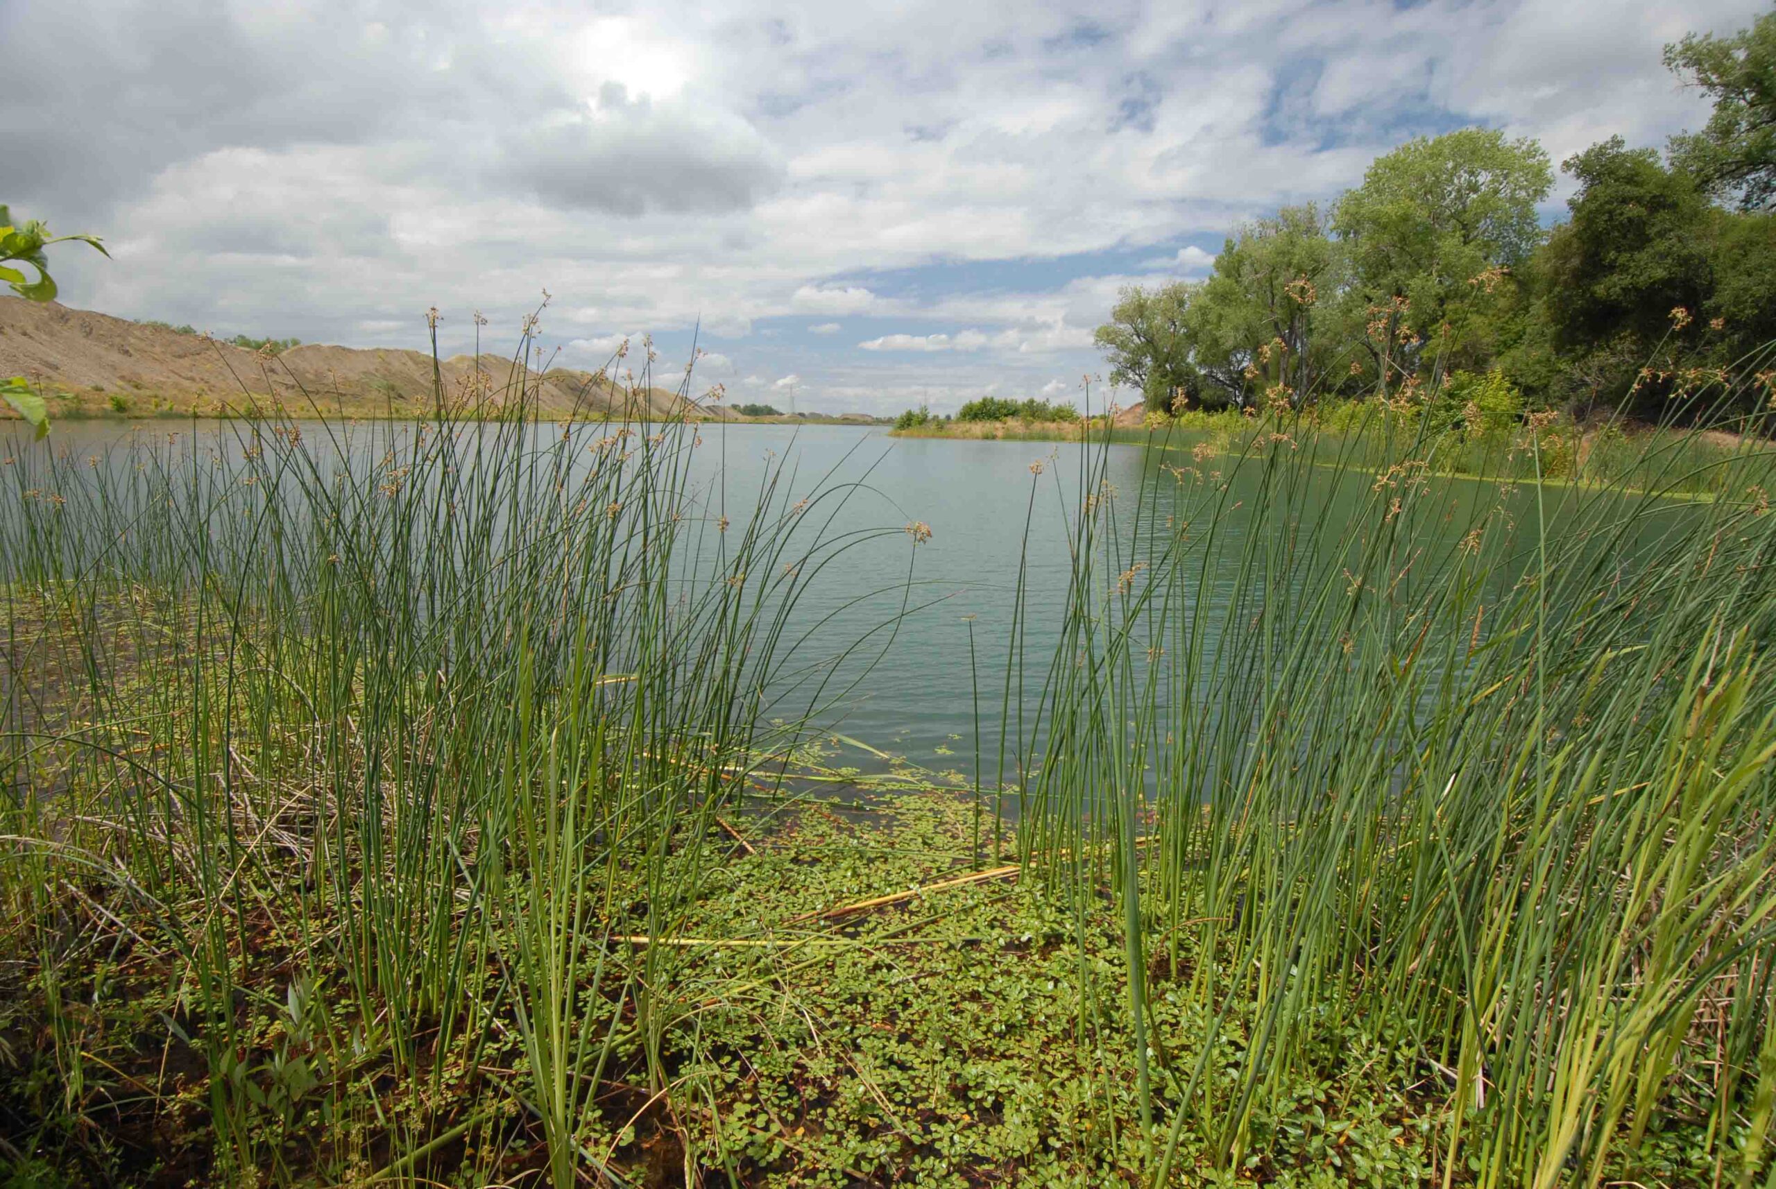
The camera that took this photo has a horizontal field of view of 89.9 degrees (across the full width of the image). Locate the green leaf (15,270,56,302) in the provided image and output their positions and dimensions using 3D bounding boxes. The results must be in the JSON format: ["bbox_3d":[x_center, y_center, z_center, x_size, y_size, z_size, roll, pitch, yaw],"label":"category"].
[{"bbox_3d":[-1.151,-0.419,1.200,0.055,0.042,0.035,0,11,0],"label":"green leaf"}]

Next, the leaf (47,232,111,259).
[{"bbox_3d":[-1.091,-0.472,1.200,0.080,0.036,0.035,0,11,0],"label":"leaf"}]

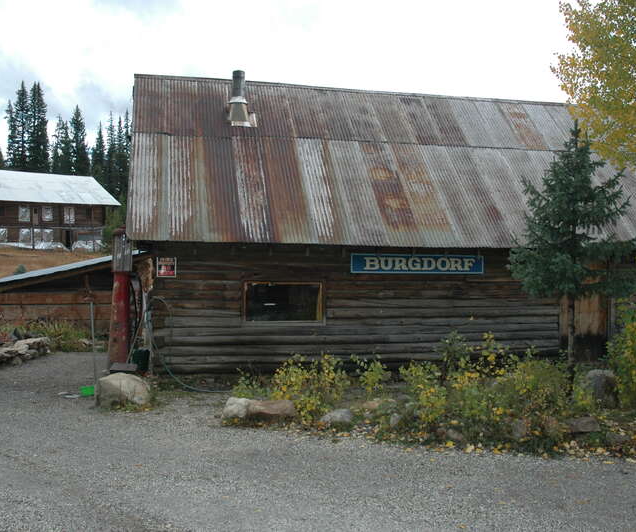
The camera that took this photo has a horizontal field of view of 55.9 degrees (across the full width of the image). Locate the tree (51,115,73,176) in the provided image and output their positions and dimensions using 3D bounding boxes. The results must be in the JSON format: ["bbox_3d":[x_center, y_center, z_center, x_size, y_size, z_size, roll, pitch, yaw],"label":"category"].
[{"bbox_3d":[-36.796,-12.982,86.000,3.300,16.930,3.300,0,0,0],"label":"tree"}]

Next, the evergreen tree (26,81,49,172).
[{"bbox_3d":[-39.303,-14.992,84.000,3.400,21.440,3.400,0,0,0],"label":"evergreen tree"}]

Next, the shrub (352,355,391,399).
[{"bbox_3d":[0.723,1.500,8.100,0.513,0.608,0.480,0,-1,0],"label":"shrub"}]

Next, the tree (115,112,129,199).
[{"bbox_3d":[-30.980,-14.737,95.000,2.535,19.491,2.500,0,-1,0],"label":"tree"}]

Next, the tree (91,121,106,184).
[{"bbox_3d":[-32.220,-12.917,88.000,2.800,16.290,2.800,0,0,0],"label":"tree"}]

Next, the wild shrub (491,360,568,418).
[{"bbox_3d":[2.339,1.360,6.600,0.860,0.700,0.750,0,0,0],"label":"wild shrub"}]

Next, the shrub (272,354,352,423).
[{"bbox_3d":[-0.089,1.463,7.100,0.947,0.829,0.800,0,-1,0],"label":"shrub"}]

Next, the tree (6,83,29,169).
[{"bbox_3d":[-47.619,-17.193,95.000,3.803,23.770,3.700,0,-1,0],"label":"tree"}]

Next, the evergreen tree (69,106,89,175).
[{"bbox_3d":[-37.952,-15.213,95.000,3.486,20.125,3.400,0,-1,0],"label":"evergreen tree"}]

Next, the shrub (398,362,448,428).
[{"bbox_3d":[1.211,1.490,6.950,0.556,0.788,0.580,0,-1,0],"label":"shrub"}]

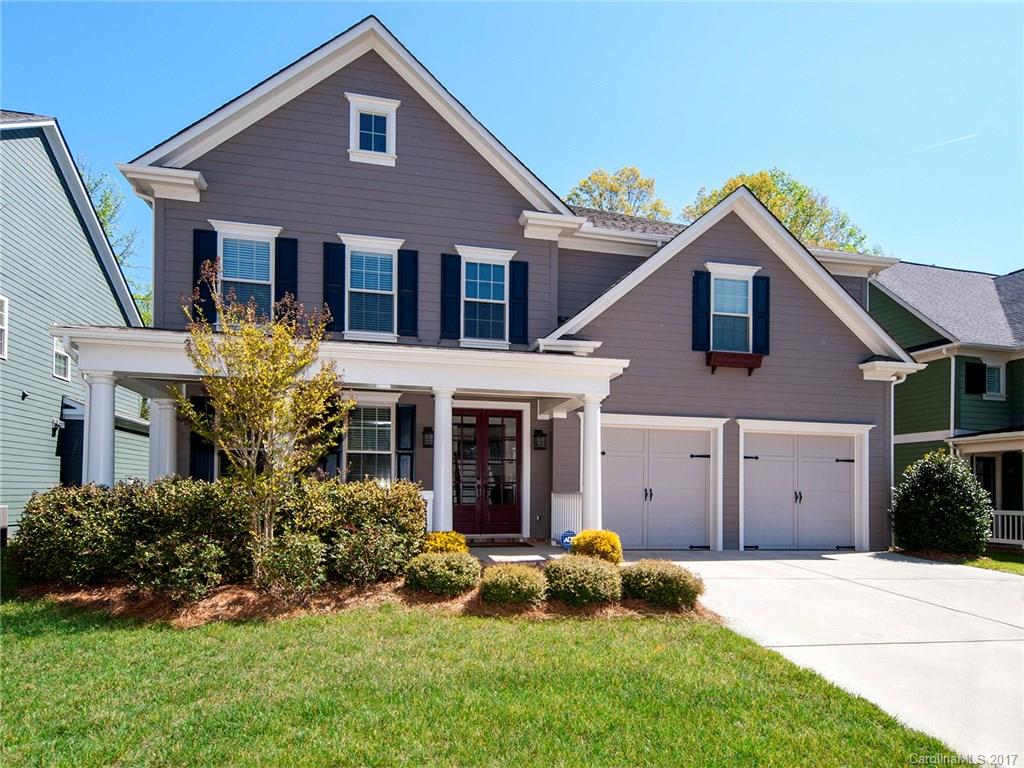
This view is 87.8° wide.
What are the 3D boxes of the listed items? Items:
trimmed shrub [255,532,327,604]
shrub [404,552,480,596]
[{"bbox_3d":[-2.424,2.015,5.850,0.729,0.724,0.729,1,-4,-11],"label":"trimmed shrub"},{"bbox_3d":[-0.840,2.280,6.400,0.910,0.520,0.850,2,-6,-12],"label":"shrub"}]

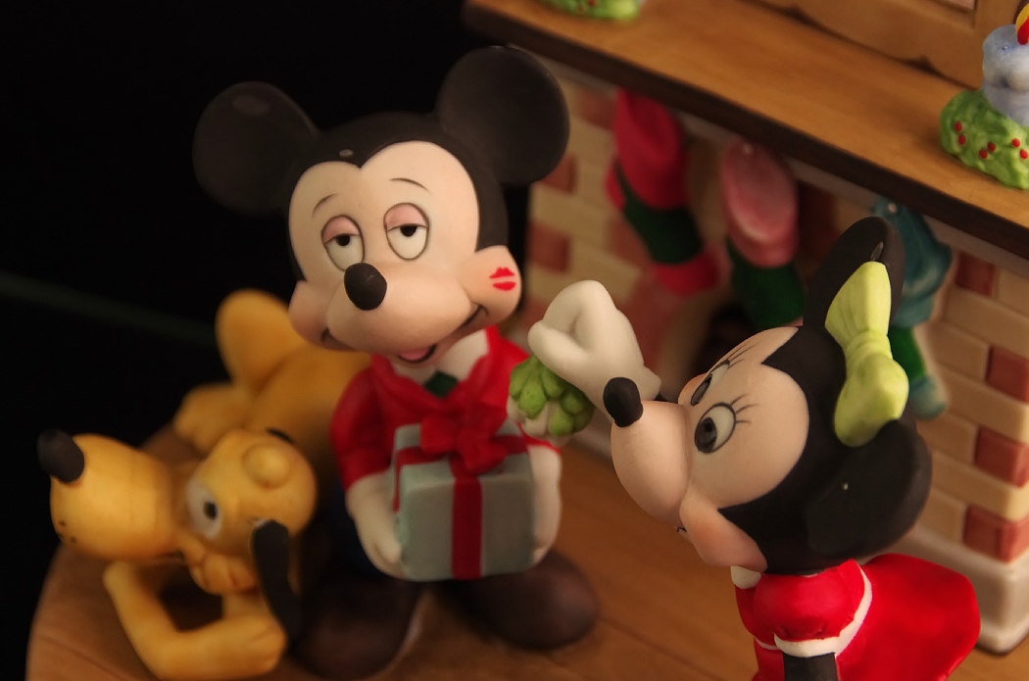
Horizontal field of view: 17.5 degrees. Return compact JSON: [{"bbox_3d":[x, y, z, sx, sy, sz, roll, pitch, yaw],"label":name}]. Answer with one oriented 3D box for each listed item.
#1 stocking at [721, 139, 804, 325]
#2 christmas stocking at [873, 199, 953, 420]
[{"bbox_3d":[0.042,-0.016,0.552,0.016,0.037,0.008,25,39,31],"label":"stocking"},{"bbox_3d":[0.064,-0.005,0.545,0.018,0.035,0.010,25,38,32],"label":"christmas stocking"}]

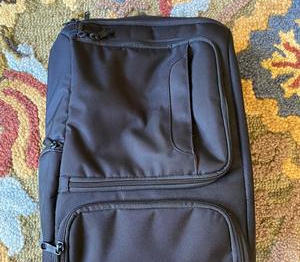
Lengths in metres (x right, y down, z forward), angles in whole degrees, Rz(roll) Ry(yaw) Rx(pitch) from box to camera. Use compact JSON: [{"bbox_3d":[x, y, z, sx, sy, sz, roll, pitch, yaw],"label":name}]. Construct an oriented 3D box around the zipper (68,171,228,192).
[{"bbox_3d":[-0.002,0.080,0.470,0.249,0.022,0.031,0,73,0],"label":"zipper"}]

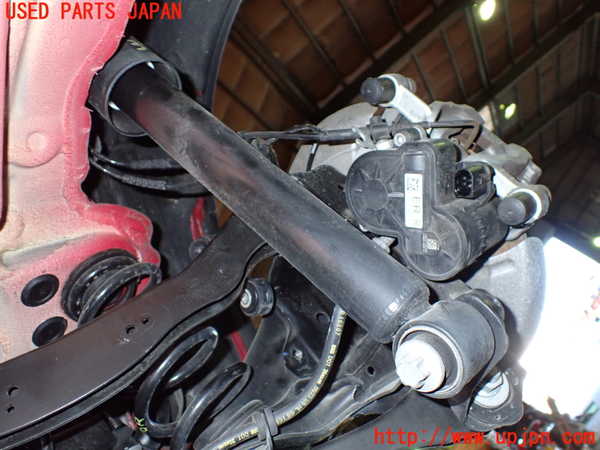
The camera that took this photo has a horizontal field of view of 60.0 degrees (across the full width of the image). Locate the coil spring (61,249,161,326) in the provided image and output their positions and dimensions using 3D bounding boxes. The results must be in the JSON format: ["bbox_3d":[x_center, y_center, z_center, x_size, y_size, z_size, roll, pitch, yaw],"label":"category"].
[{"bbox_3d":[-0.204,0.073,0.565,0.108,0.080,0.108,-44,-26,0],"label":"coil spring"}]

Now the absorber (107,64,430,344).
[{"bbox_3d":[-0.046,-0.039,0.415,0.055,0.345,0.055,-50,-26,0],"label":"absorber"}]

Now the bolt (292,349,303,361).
[{"bbox_3d":[-0.002,0.116,0.465,0.010,0.010,0.009,-49,-12,23],"label":"bolt"}]

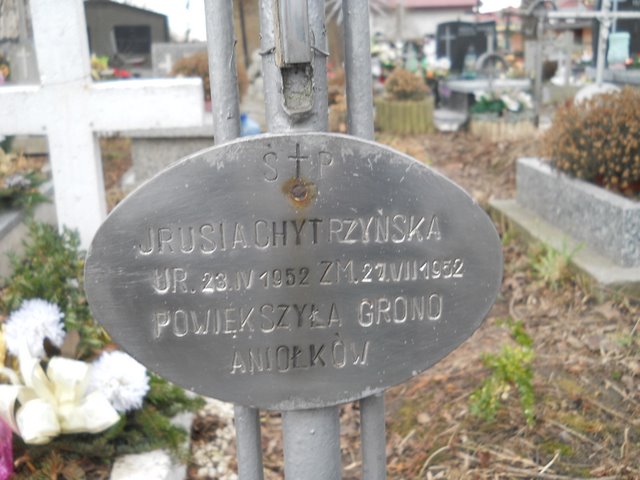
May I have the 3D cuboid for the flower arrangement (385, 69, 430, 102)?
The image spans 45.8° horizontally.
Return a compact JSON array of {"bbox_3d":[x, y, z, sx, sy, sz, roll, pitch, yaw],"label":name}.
[{"bbox_3d":[0.791,-1.401,6.850,0.420,0.300,0.420,-1,13,7],"label":"flower arrangement"}]

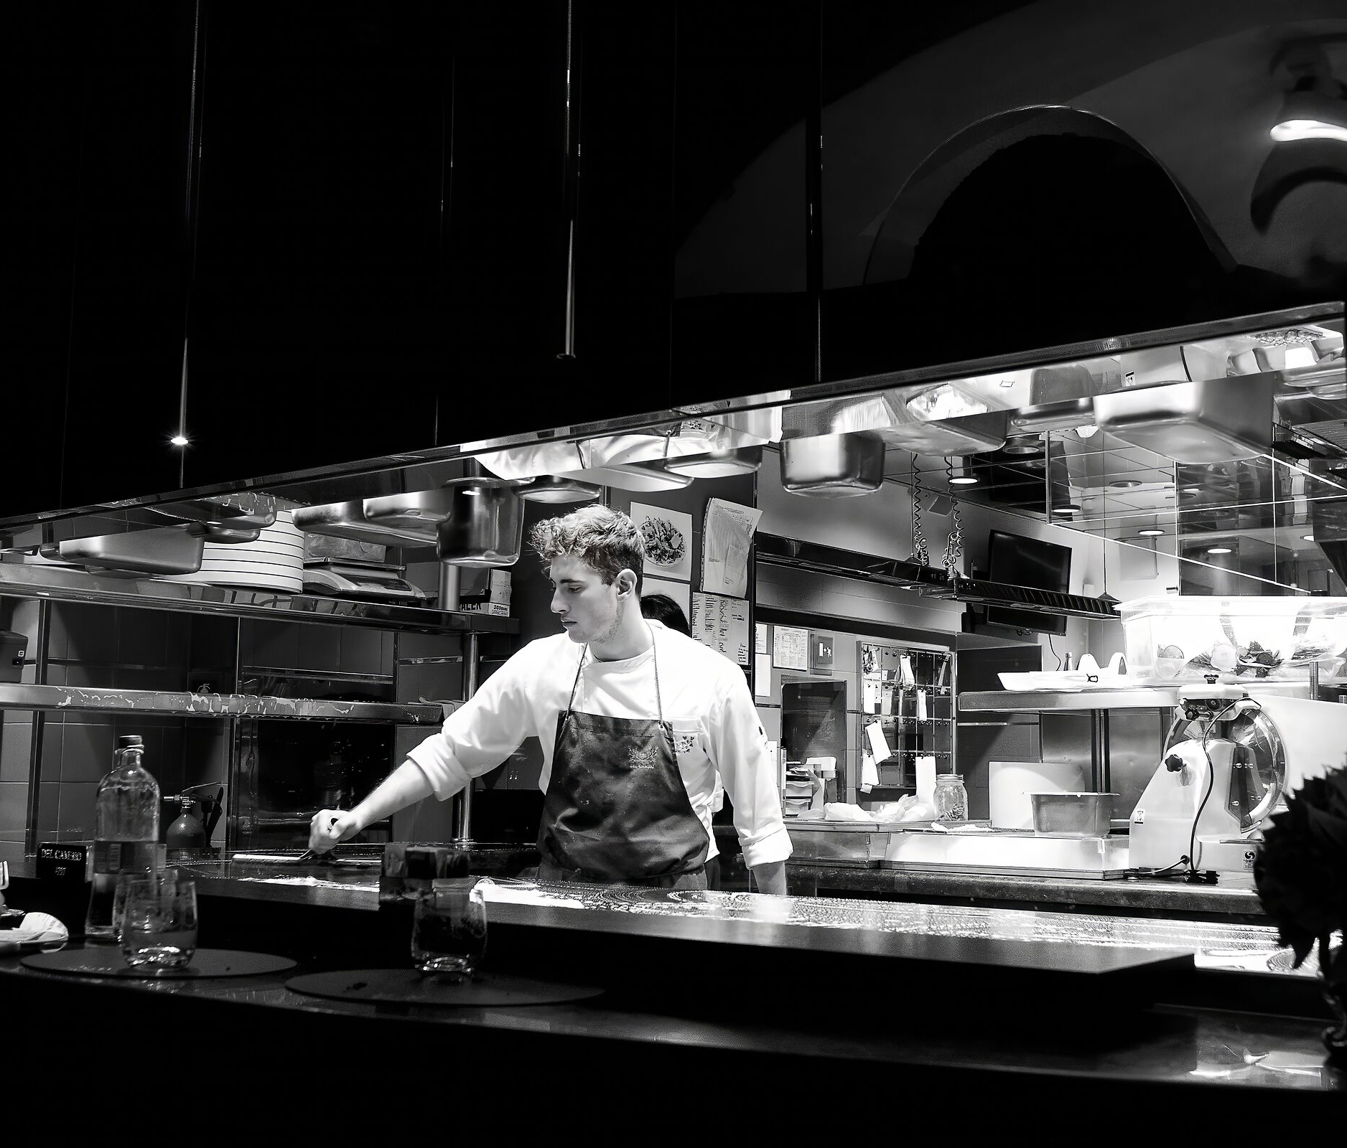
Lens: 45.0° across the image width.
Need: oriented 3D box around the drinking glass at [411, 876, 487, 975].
[{"bbox_3d":[-0.260,0.414,1.896,0.087,0.097,0.087,1,-8,0],"label":"drinking glass"}]

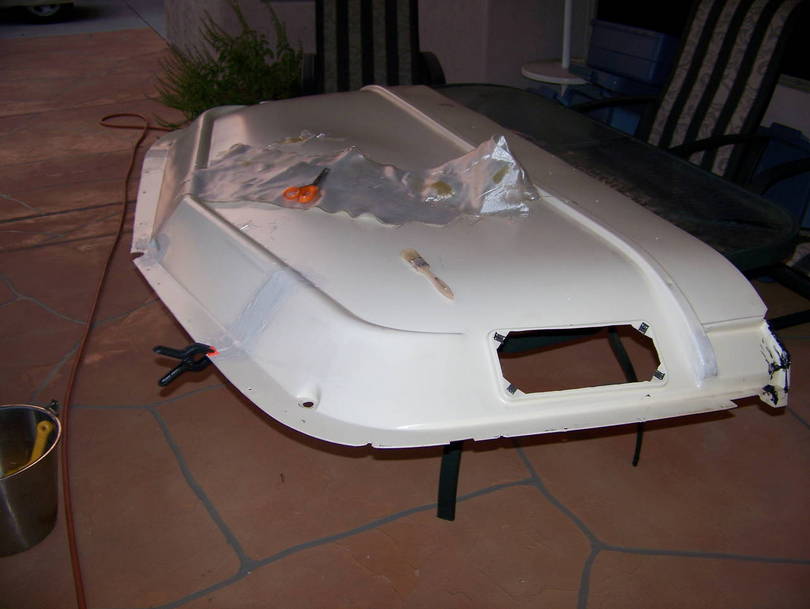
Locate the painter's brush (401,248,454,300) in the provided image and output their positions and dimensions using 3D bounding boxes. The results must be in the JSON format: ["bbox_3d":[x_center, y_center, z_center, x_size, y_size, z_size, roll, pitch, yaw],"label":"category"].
[{"bbox_3d":[0.039,-0.052,1.378,0.029,0.014,0.194,-13,31,-19],"label":"painter's brush"}]

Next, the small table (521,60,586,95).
[{"bbox_3d":[0.824,-0.971,4.271,0.450,0.500,0.450,-2,29,0],"label":"small table"}]

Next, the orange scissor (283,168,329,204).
[{"bbox_3d":[-0.211,-0.257,1.768,0.078,0.018,0.195,4,30,10],"label":"orange scissor"}]

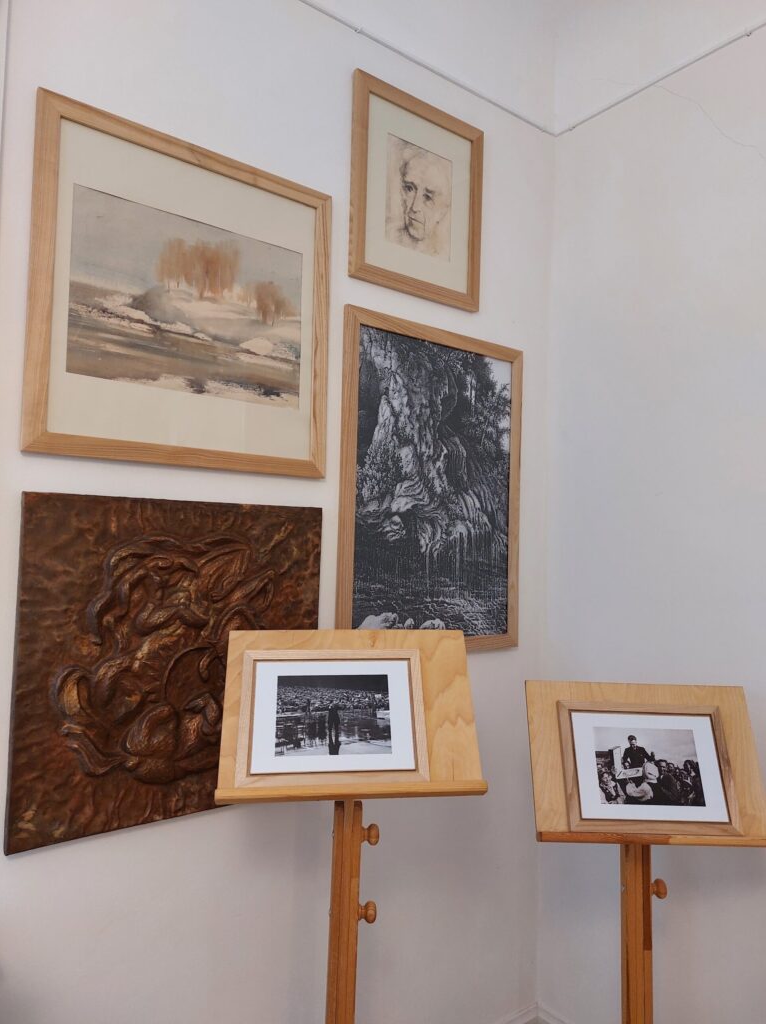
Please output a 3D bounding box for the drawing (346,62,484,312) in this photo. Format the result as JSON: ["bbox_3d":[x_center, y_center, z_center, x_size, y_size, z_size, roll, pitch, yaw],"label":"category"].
[{"bbox_3d":[0.106,-0.883,2.006,0.459,0.543,0.027,3,-2,-37],"label":"drawing"}]

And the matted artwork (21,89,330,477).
[{"bbox_3d":[-0.418,-0.461,1.602,0.688,0.715,0.027,3,-2,-37],"label":"matted artwork"}]

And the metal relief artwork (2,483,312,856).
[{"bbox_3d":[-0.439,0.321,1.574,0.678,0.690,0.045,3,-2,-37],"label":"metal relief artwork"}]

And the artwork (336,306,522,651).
[{"bbox_3d":[0.160,-0.055,2.036,0.666,0.933,0.027,3,-2,-37],"label":"artwork"}]

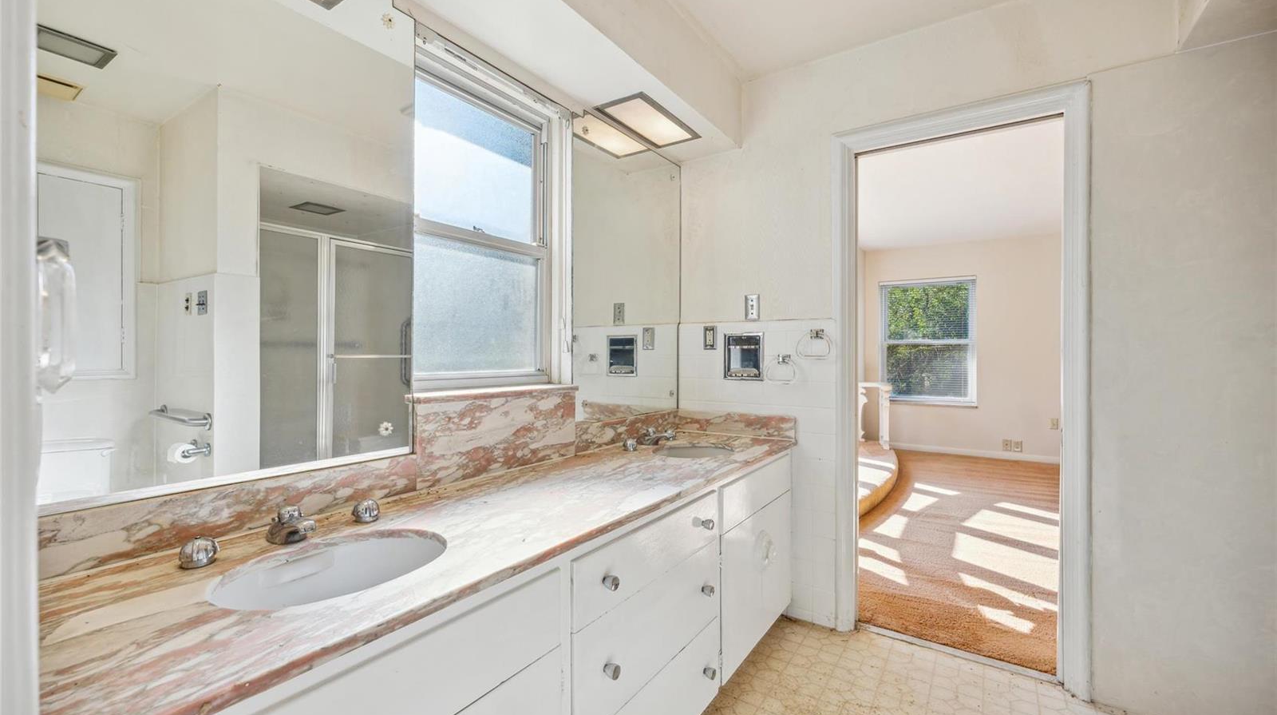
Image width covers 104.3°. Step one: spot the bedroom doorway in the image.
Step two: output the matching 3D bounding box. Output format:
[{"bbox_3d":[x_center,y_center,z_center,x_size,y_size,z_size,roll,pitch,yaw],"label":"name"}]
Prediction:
[{"bbox_3d":[1.212,0.113,1.940,0.820,2.110,0.140,0,0,32],"label":"bedroom doorway"}]

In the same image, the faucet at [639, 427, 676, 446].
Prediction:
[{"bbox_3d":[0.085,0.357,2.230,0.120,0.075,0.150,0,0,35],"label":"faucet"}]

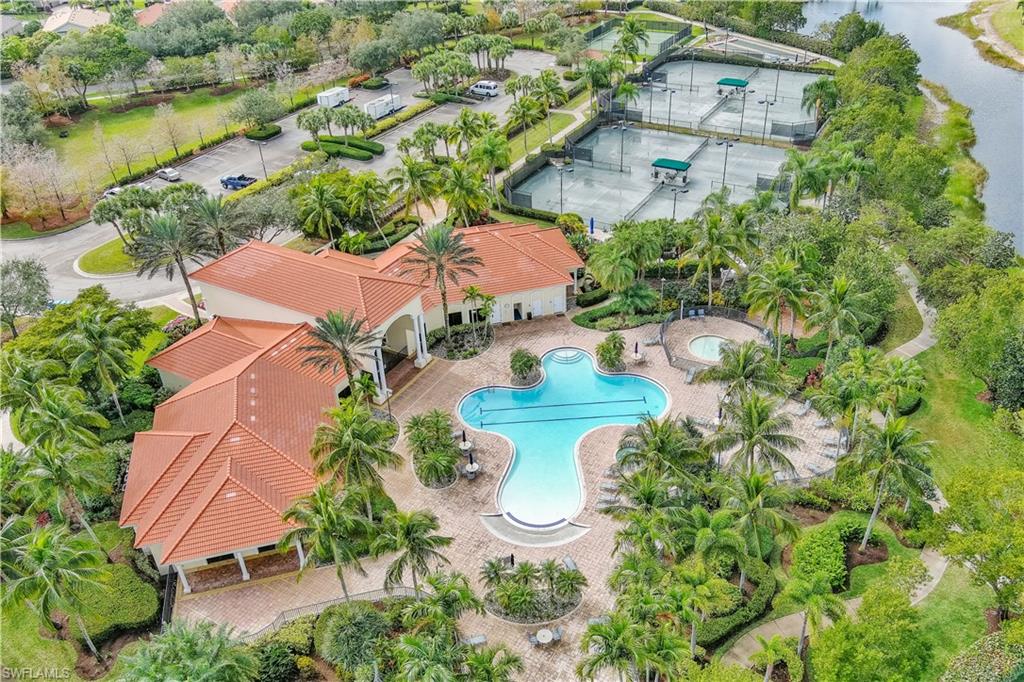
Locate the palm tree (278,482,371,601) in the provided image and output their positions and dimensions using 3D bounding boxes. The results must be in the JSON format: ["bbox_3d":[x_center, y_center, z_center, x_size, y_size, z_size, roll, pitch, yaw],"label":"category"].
[{"bbox_3d":[-11.625,13.882,53.646,6.102,10.878,5.797,-13,35,-15],"label":"palm tree"}]

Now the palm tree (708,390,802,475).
[{"bbox_3d":[17.214,8.886,58.948,6.800,9.800,6.800,-3,33,0],"label":"palm tree"}]

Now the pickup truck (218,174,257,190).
[{"bbox_3d":[-40.184,-23.295,120.456,5.500,1.800,2.050,12,36,22],"label":"pickup truck"}]

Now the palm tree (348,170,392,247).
[{"bbox_3d":[-16.328,-15.075,99.411,5.450,9.234,5.178,-8,34,-8],"label":"palm tree"}]

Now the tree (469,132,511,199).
[{"bbox_3d":[-2.824,-23.380,115.361,5.652,11.227,5.482,-3,33,0],"label":"tree"}]

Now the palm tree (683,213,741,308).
[{"bbox_3d":[20.374,-7.755,84.330,6.049,10.528,5.746,6,34,13],"label":"palm tree"}]

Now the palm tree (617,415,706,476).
[{"bbox_3d":[10.406,9.363,59.534,6.500,9.000,6.500,-3,33,0],"label":"palm tree"}]

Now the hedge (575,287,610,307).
[{"bbox_3d":[9.506,-4.984,95.781,4.040,1.000,1.593,-17,36,-19],"label":"hedge"}]

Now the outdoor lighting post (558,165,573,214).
[{"bbox_3d":[6.680,-19.097,106.325,1.700,6.700,1.200,16,38,26],"label":"outdoor lighting post"}]

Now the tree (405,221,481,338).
[{"bbox_3d":[-6.568,-5.087,80.135,7.600,12.300,7.600,-3,33,0],"label":"tree"}]

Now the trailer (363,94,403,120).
[{"bbox_3d":[-22.891,-41.502,146.536,2.350,2.560,6.600,16,38,26],"label":"trailer"}]

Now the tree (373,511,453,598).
[{"bbox_3d":[-6.437,14.819,54.446,5.377,7.998,5.108,-9,34,-9],"label":"tree"}]

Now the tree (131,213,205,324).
[{"bbox_3d":[-34.100,-6.403,84.600,7.200,13.000,7.200,-3,33,0],"label":"tree"}]

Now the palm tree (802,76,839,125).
[{"bbox_3d":[46.837,-35.763,125.989,5.900,8.600,5.900,-3,33,0],"label":"palm tree"}]

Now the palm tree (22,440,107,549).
[{"bbox_3d":[-30.296,11.513,57.629,6.800,11.300,6.800,-3,33,0],"label":"palm tree"}]

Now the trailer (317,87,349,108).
[{"bbox_3d":[-35.015,-48.285,163.553,2.500,2.600,5.900,21,40,32],"label":"trailer"}]

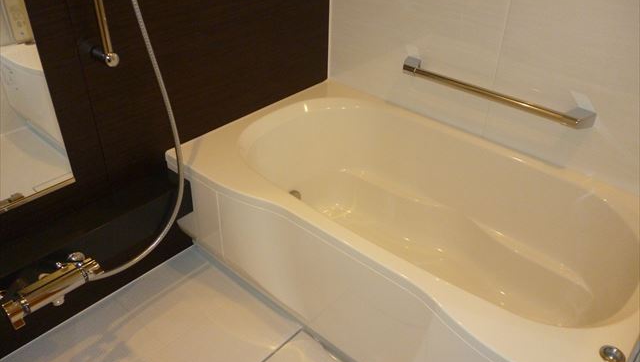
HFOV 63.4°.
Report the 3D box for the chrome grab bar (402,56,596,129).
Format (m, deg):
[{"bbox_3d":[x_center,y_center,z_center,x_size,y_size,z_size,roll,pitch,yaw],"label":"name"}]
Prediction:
[{"bbox_3d":[0.568,-0.308,1.757,0.681,0.040,0.080,28,42,33],"label":"chrome grab bar"}]

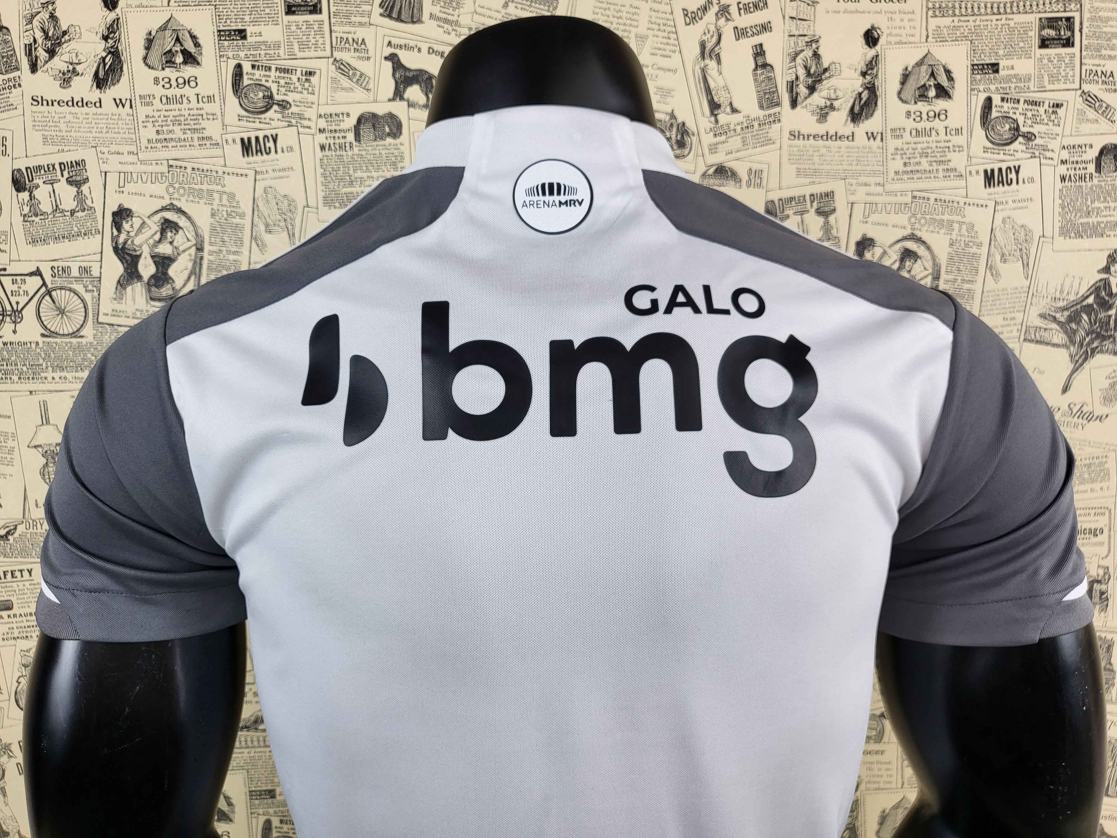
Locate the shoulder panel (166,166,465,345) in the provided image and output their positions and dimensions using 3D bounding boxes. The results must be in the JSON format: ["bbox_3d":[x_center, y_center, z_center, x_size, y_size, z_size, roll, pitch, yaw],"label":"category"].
[{"bbox_3d":[-0.138,-0.094,0.487,0.163,0.095,0.085,1,6,2],"label":"shoulder panel"}]

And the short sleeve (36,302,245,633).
[{"bbox_3d":[-0.247,0.026,0.505,0.118,0.190,0.150,1,6,2],"label":"short sleeve"}]

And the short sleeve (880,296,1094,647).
[{"bbox_3d":[0.251,0.026,0.498,0.118,0.190,0.150,1,6,2],"label":"short sleeve"}]

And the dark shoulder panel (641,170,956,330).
[{"bbox_3d":[0.135,-0.095,0.480,0.168,0.090,0.085,1,6,2],"label":"dark shoulder panel"}]

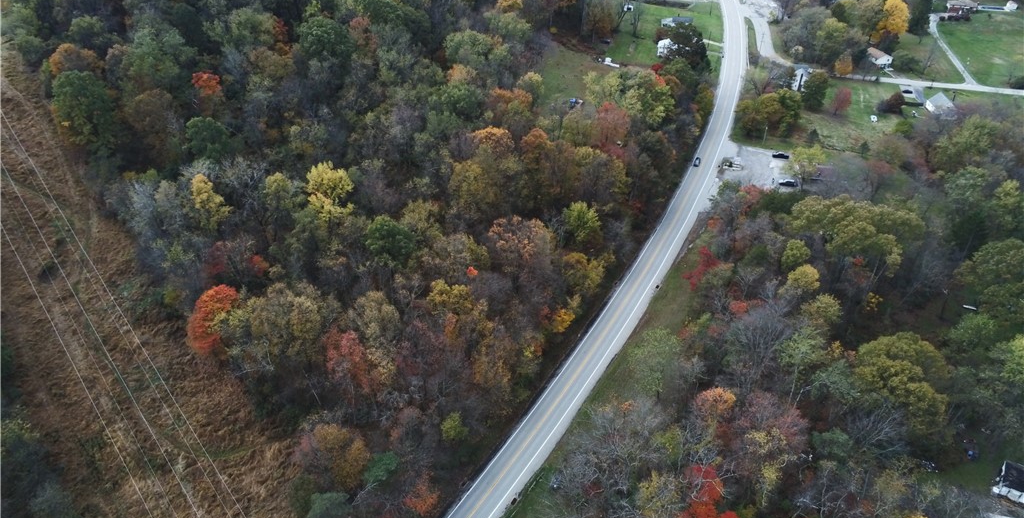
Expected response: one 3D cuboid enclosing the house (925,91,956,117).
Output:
[{"bbox_3d":[172.246,-60.491,270.308,8.900,6.400,14.000,4,37,7],"label":"house"}]

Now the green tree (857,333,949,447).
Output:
[{"bbox_3d":[82.800,28.450,145.020,17.500,22.000,17.500,0,37,0],"label":"green tree"}]

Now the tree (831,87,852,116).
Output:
[{"bbox_3d":[123.210,-58.890,254.420,6.800,10.500,6.800,-1,37,0],"label":"tree"}]

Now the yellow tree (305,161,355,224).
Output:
[{"bbox_3d":[-43.460,-15.360,162.040,11.000,15.500,11.000,0,37,0],"label":"yellow tree"}]

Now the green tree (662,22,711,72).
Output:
[{"bbox_3d":[73.140,-88.550,285.520,18.500,21.000,18.500,-1,37,0],"label":"green tree"}]

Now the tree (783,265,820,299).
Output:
[{"bbox_3d":[76.660,6.510,180.790,9.800,12.000,9.800,0,37,0],"label":"tree"}]

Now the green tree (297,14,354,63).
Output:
[{"bbox_3d":[-62.000,-71.050,227.800,16.500,19.000,16.500,-1,37,0],"label":"green tree"}]

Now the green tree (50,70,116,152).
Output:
[{"bbox_3d":[-136.242,-49.029,218.159,17.710,23.000,17.710,-1,36,0],"label":"green tree"}]

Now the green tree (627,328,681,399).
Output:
[{"bbox_3d":[32.080,24.200,153.160,11.800,16.000,11.800,0,37,0],"label":"green tree"}]

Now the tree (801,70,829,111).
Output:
[{"bbox_3d":[114.380,-63.340,257.280,9.300,15.500,9.300,0,37,0],"label":"tree"}]

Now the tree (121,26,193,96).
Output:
[{"bbox_3d":[-99.660,-55.240,191.290,17.500,18.000,17.500,0,37,0],"label":"tree"}]

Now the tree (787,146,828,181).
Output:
[{"bbox_3d":[92.480,-29.160,214.270,12.500,13.000,12.500,-1,37,0],"label":"tree"}]

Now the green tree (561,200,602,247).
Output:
[{"bbox_3d":[20.615,-9.629,199.730,11.630,15.000,11.630,-1,36,0],"label":"green tree"}]

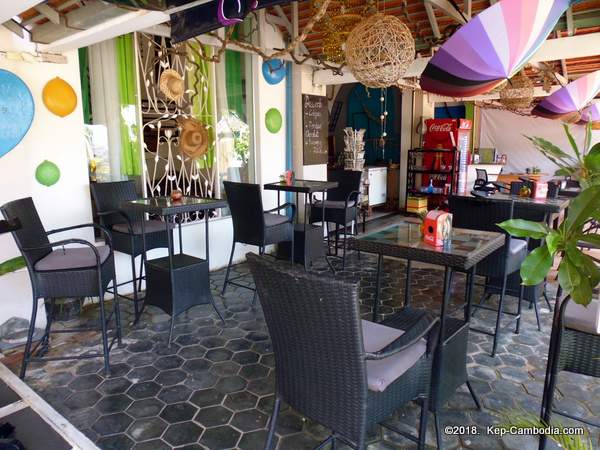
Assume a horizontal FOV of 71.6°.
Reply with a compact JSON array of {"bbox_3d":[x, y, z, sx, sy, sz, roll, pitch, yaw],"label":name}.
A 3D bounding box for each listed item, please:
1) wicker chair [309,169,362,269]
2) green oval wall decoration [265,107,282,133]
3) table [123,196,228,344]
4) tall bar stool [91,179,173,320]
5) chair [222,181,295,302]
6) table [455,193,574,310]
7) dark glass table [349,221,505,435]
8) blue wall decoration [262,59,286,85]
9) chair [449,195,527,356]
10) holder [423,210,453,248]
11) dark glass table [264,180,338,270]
[{"bbox_3d":[0.460,-0.087,5.260,0.540,1.140,0.560,8,13,31],"label":"wicker chair"},{"bbox_3d":[-0.343,-1.367,5.478,0.050,0.330,0.310,10,15,39],"label":"green oval wall decoration"},{"bbox_3d":[-0.997,0.325,3.399,0.600,1.050,0.600,10,15,39],"label":"table"},{"bbox_3d":[-1.499,0.202,3.820,0.575,1.143,0.490,8,13,32],"label":"tall bar stool"},{"bbox_3d":[-0.424,0.132,4.221,0.490,1.143,0.575,8,14,34],"label":"chair"},{"bbox_3d":[1.957,0.297,3.732,0.610,1.056,0.610,9,14,37],"label":"table"},{"bbox_3d":[0.664,0.570,2.276,0.600,1.050,0.600,10,15,39],"label":"dark glass table"},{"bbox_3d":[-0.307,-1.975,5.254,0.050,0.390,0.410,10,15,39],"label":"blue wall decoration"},{"bbox_3d":[1.417,0.335,3.241,0.540,1.140,0.560,9,15,37],"label":"chair"},{"bbox_3d":[0.661,0.015,1.992,0.100,0.150,0.100,-5,13,-23],"label":"holder"},{"bbox_3d":[0.019,0.063,4.805,0.610,1.056,0.610,8,14,33],"label":"dark glass table"}]

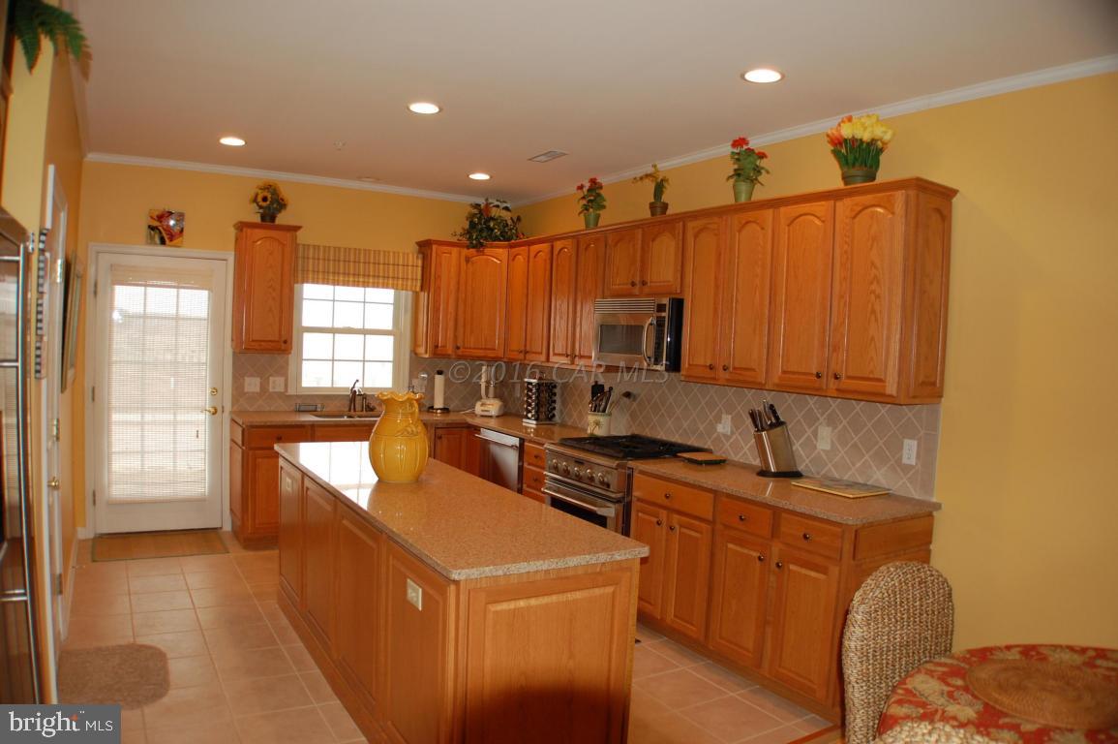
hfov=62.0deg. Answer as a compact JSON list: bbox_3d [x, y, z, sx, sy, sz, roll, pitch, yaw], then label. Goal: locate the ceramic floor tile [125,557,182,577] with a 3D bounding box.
[{"bbox_3d":[-2.547,1.230,5.848,0.315,0.010,0.335,1,3,-28],"label":"ceramic floor tile"}]

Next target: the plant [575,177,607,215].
[{"bbox_3d":[0.214,-1.180,6.250,0.180,0.250,0.180,1,3,-28],"label":"plant"}]

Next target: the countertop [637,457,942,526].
[{"bbox_3d":[1.049,0.557,4.552,0.622,0.040,1.520,0,3,-33],"label":"countertop"}]

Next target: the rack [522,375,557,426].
[{"bbox_3d":[-0.131,0.223,6.806,0.175,0.330,0.190,1,3,-28],"label":"rack"}]

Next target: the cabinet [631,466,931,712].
[{"bbox_3d":[1.006,1.004,4.526,0.580,0.870,1.500,1,3,-29],"label":"cabinet"}]

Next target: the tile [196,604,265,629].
[{"bbox_3d":[-1.688,1.262,4.810,0.325,0.010,0.345,1,3,-28],"label":"tile"}]

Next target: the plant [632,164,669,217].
[{"bbox_3d":[0.548,-1.076,5.550,0.190,0.315,0.180,2,3,0],"label":"plant"}]

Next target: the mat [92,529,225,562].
[{"bbox_3d":[-2.722,1.175,6.346,0.803,0.012,0.693,1,3,-25],"label":"mat"}]

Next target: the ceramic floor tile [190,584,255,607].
[{"bbox_3d":[-1.895,1.271,5.249,0.316,0.012,0.357,1,3,-25],"label":"ceramic floor tile"}]

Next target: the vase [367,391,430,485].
[{"bbox_3d":[-0.690,0.277,4.000,0.250,0.370,0.250,1,3,-27],"label":"vase"}]

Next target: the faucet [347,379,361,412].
[{"bbox_3d":[-1.587,0.176,7.200,0.060,0.250,0.190,1,3,-28],"label":"faucet"}]

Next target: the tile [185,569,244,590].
[{"bbox_3d":[-2.062,1.248,5.580,0.316,0.012,0.357,1,3,-25],"label":"tile"}]

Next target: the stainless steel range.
[{"bbox_3d":[0.394,0.886,5.553,0.674,0.897,0.827,0,3,-33],"label":"stainless steel range"}]

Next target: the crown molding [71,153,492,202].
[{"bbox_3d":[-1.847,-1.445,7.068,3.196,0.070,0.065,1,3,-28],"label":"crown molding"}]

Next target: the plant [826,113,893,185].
[{"bbox_3d":[1.305,-0.955,4.050,0.270,0.330,0.290,1,3,-27],"label":"plant"}]

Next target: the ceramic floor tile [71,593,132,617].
[{"bbox_3d":[-2.472,1.263,4.993,0.316,0.012,0.357,1,3,-25],"label":"ceramic floor tile"}]

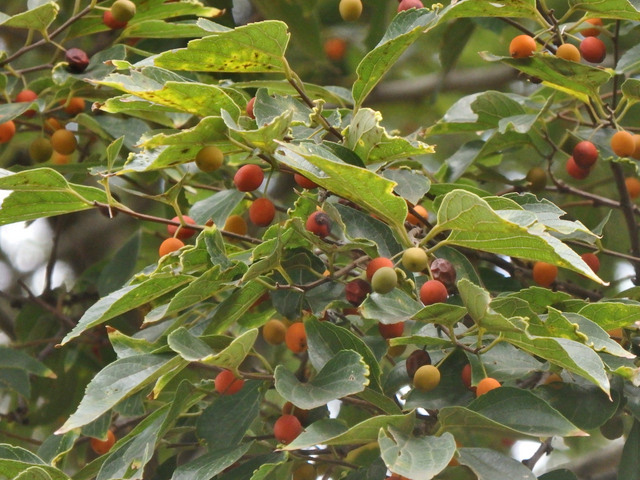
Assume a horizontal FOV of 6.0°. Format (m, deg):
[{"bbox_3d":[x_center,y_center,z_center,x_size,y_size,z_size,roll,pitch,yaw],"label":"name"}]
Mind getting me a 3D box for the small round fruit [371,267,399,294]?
[{"bbox_3d":[0.020,0.013,1.880,0.008,0.008,0.008,0,-12,0],"label":"small round fruit"}]

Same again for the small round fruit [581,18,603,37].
[{"bbox_3d":[0.091,-0.071,2.060,0.008,0.008,0.008,0,-10,0],"label":"small round fruit"}]

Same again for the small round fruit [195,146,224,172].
[{"bbox_3d":[-0.039,-0.028,2.150,0.009,0.009,0.009,0,-10,0],"label":"small round fruit"}]

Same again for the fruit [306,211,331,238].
[{"bbox_3d":[0.000,-0.005,2.160,0.009,0.010,0.009,0,-10,0],"label":"fruit"}]

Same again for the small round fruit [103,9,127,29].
[{"bbox_3d":[-0.067,-0.074,2.030,0.008,0.008,0.008,0,-10,0],"label":"small round fruit"}]

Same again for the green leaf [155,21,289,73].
[{"bbox_3d":[-0.030,-0.060,1.890,0.041,0.015,0.022,0,-12,0],"label":"green leaf"}]

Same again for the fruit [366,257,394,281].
[{"bbox_3d":[0.020,0.010,2.000,0.009,0.009,0.009,0,-10,0],"label":"fruit"}]

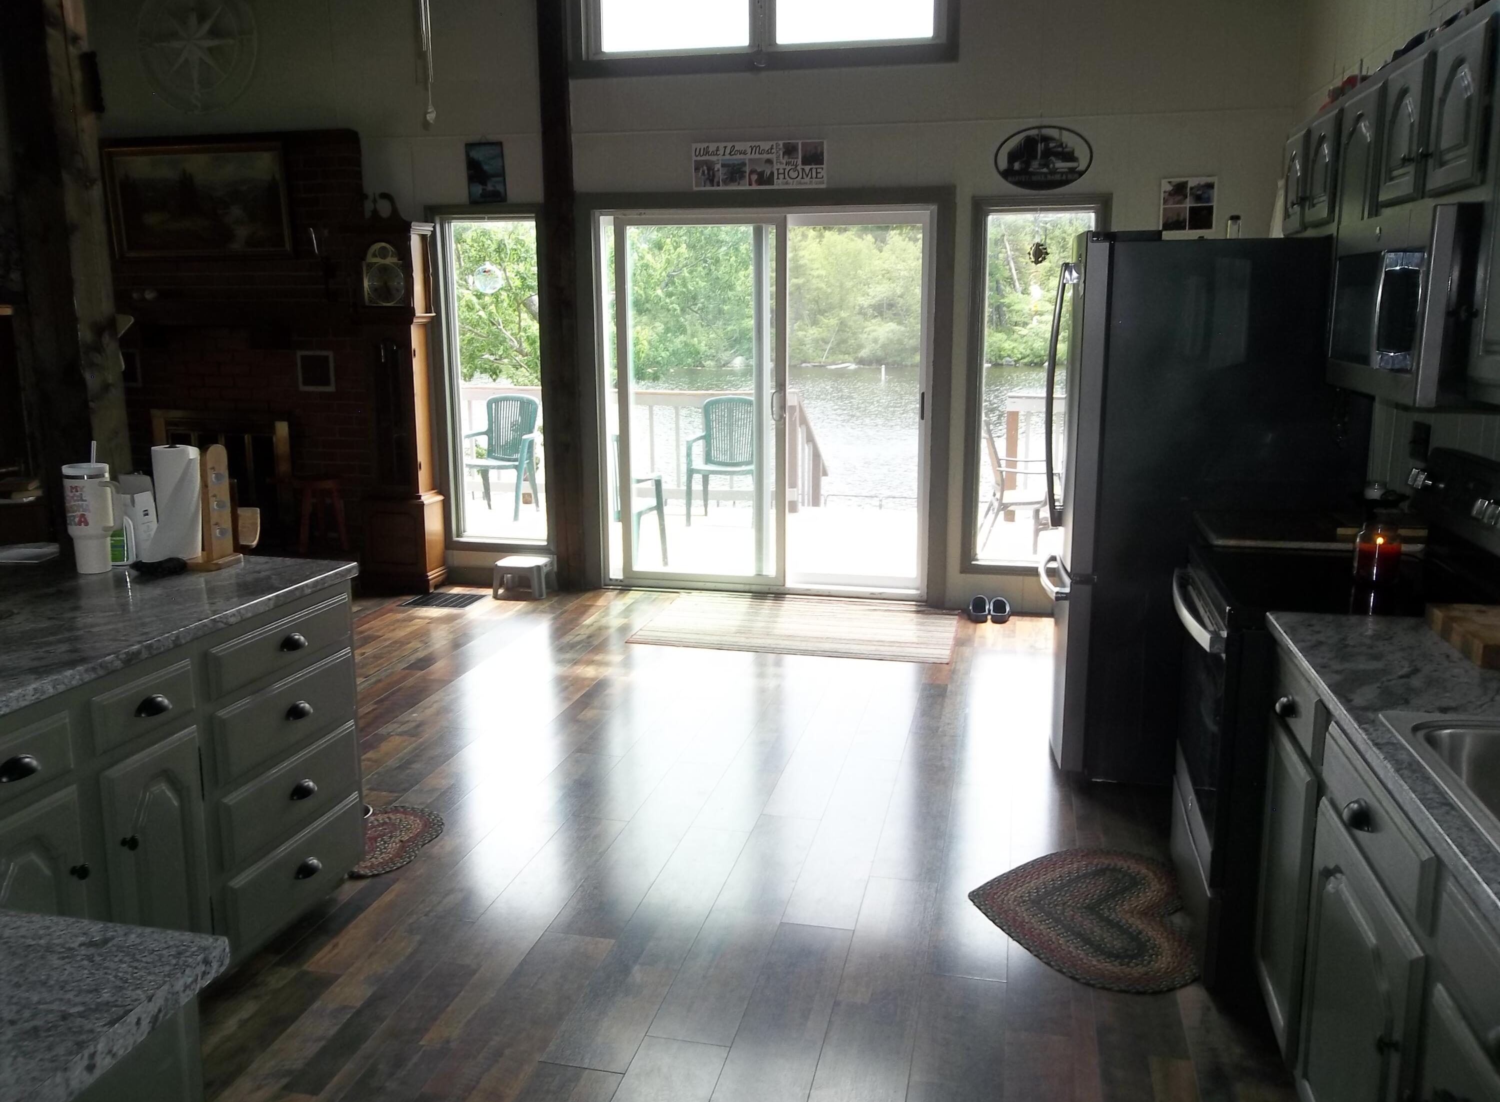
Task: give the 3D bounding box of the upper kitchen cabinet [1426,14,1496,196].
[{"bbox_3d":[1.601,-0.893,2.363,0.320,0.322,0.340,2,12,13],"label":"upper kitchen cabinet"}]

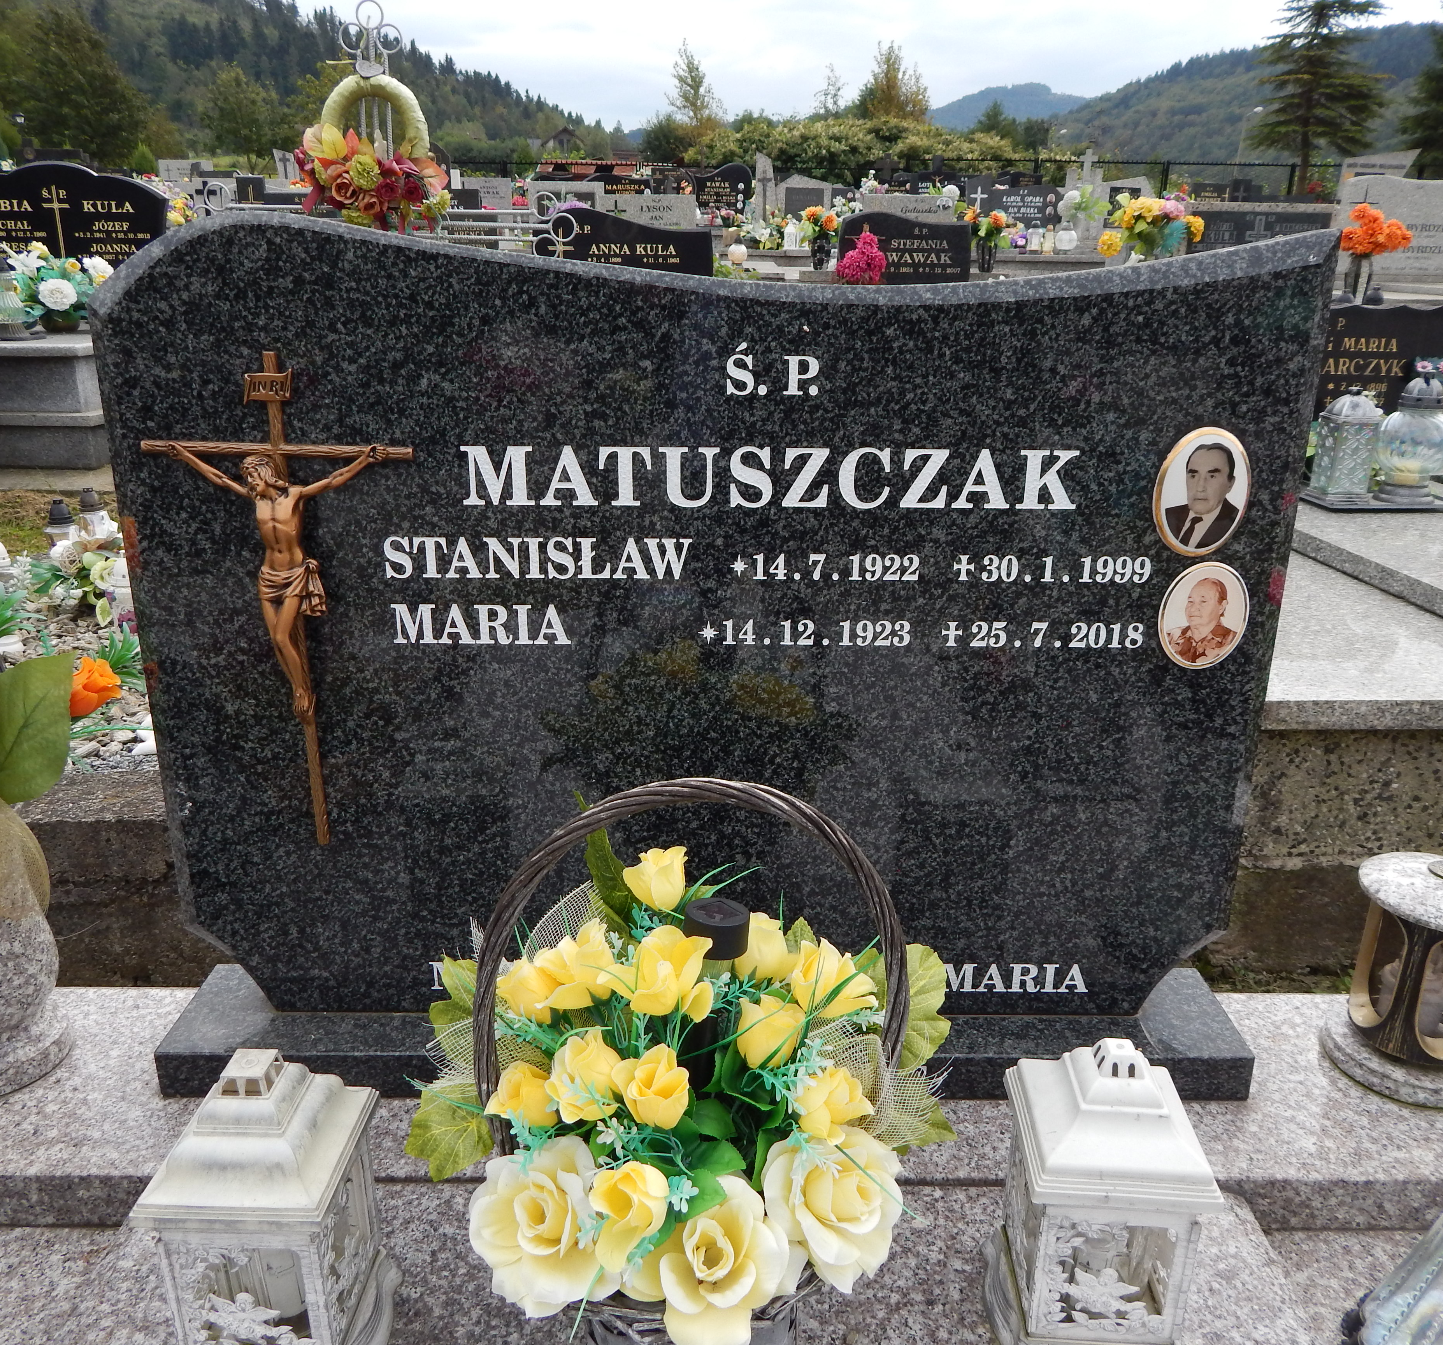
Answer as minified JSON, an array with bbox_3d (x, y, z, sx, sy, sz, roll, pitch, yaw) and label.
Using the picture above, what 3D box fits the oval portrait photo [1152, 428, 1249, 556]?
[{"bbox_3d":[0.439,-0.163,1.086,0.087,0.118,0.011,0,17,0],"label":"oval portrait photo"}]

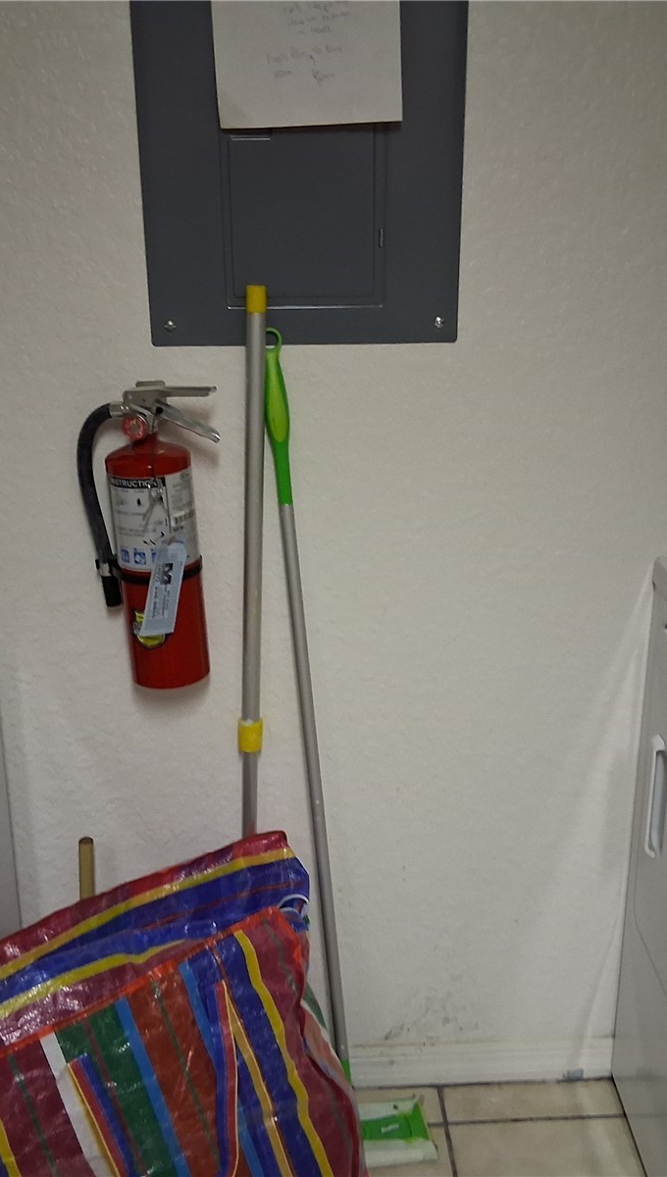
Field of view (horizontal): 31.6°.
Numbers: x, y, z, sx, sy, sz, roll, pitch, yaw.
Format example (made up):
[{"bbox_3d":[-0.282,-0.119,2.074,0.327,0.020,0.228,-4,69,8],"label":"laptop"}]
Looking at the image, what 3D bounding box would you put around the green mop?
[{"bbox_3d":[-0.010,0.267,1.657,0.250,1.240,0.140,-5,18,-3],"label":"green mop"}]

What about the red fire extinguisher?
[{"bbox_3d":[-0.230,-0.072,1.511,0.180,0.390,0.118,1,21,9],"label":"red fire extinguisher"}]

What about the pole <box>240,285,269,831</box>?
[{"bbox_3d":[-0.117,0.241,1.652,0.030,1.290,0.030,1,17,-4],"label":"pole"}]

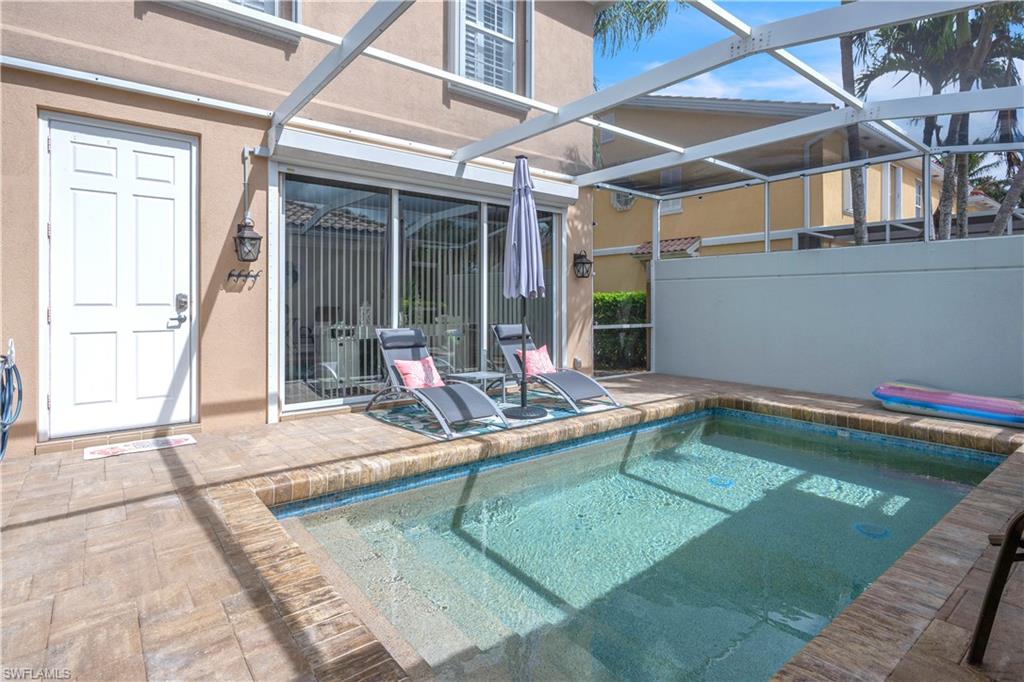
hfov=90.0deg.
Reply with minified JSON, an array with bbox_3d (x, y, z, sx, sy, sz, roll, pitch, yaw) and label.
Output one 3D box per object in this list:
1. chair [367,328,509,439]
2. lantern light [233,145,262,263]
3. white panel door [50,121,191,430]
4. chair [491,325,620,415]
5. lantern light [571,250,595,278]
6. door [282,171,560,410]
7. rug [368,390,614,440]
[{"bbox_3d":[-0.744,0.338,4.942,0.620,0.850,1.500,-2,3,-42],"label":"chair"},{"bbox_3d":[-2.320,-1.192,4.489,0.240,1.000,0.250,-2,3,-38],"label":"lantern light"},{"bbox_3d":[-3.165,-0.483,4.190,0.935,2.440,0.070,-2,3,-38],"label":"white panel door"},{"bbox_3d":[0.454,0.259,5.943,0.620,0.850,1.520,-2,3,-40],"label":"chair"},{"bbox_3d":[0.987,-1.055,7.078,0.230,0.380,0.250,-2,3,-38],"label":"lantern light"},{"bbox_3d":[-0.765,-0.549,6.056,3.680,2.330,0.130,-2,3,-38],"label":"door"},{"bbox_3d":[-0.133,0.717,5.394,2.190,0.012,1.440,-2,3,-40],"label":"rug"}]

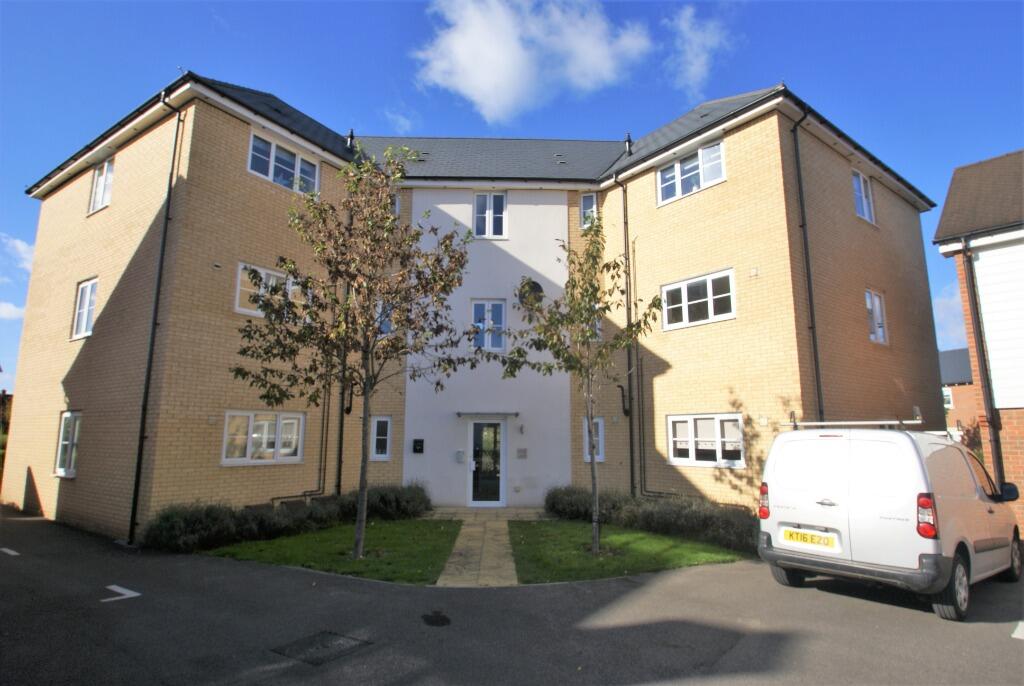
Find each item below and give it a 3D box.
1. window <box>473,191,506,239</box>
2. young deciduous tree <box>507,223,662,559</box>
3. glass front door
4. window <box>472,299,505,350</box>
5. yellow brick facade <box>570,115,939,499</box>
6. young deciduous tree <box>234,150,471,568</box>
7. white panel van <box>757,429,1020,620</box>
[{"bbox_3d":[-0.538,-3.283,13.209,0.844,1.266,0.120,0,-9,-2],"label":"window"},{"bbox_3d":[1.113,0.496,8.083,2.453,5.331,2.326,0,-9,0],"label":"young deciduous tree"},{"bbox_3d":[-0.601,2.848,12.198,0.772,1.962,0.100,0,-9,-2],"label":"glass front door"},{"bbox_3d":[-0.572,-0.440,12.740,0.819,1.266,0.120,0,-9,-2],"label":"window"},{"bbox_3d":[6.570,0.067,13.390,8.872,7.953,5.300,7,-12,-38],"label":"yellow brick facade"},{"bbox_3d":[-2.414,-0.069,7.847,3.529,6.356,3.347,0,-9,0],"label":"young deciduous tree"},{"bbox_3d":[5.084,2.142,6.738,4.380,1.820,1.850,7,-12,-37],"label":"white panel van"}]

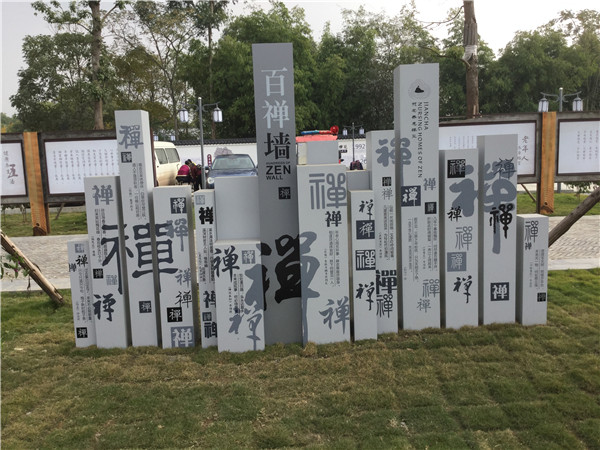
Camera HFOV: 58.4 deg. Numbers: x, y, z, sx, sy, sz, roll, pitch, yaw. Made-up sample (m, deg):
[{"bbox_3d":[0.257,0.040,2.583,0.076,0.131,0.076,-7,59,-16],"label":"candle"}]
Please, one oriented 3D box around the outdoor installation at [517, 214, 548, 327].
[{"bbox_3d":[1.968,0.392,4.583,0.215,0.932,0.180,-2,8,-3],"label":"outdoor installation"}]

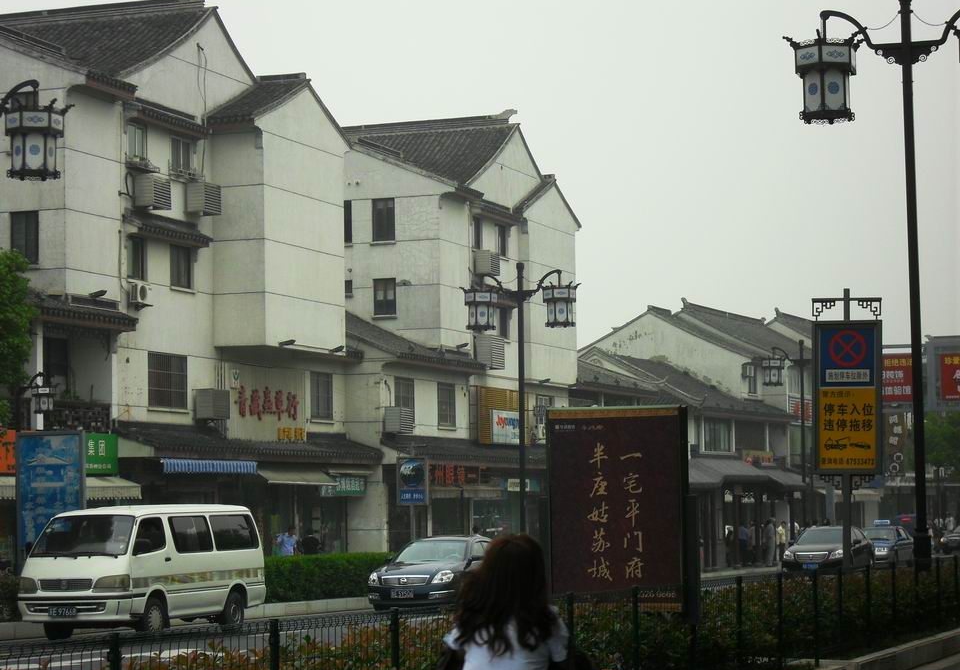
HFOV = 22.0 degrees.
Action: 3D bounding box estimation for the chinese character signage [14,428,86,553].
[{"bbox_3d":[-7.092,2.671,41.015,1.210,2.130,0.180,-2,-4,20],"label":"chinese character signage"}]

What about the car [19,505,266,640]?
[{"bbox_3d":[-4.870,3.445,36.100,1.700,1.970,4.750,-2,-4,20],"label":"car"}]

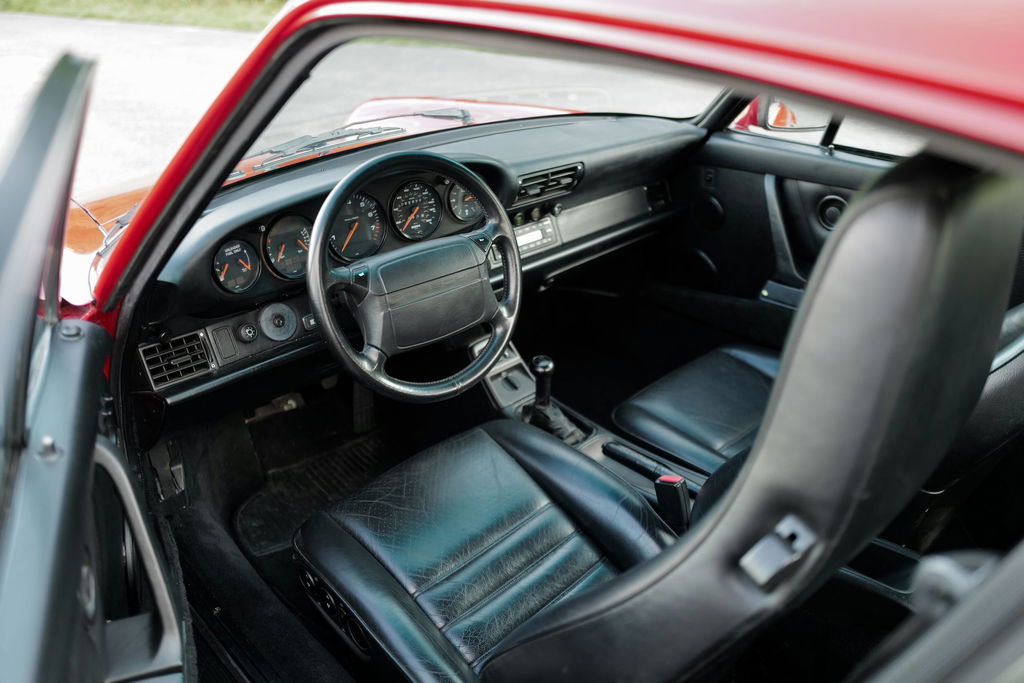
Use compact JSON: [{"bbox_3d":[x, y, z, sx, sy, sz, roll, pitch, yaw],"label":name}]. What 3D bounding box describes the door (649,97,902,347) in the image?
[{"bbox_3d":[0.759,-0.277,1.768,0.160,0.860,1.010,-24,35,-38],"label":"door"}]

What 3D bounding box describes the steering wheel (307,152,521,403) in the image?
[{"bbox_3d":[-0.153,-0.100,1.254,0.385,0.385,0.100,-24,17,-38],"label":"steering wheel"}]

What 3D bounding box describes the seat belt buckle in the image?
[{"bbox_3d":[0.264,0.270,1.288,0.044,0.100,0.024,4,24,44],"label":"seat belt buckle"}]

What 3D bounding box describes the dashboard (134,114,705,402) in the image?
[{"bbox_3d":[-0.123,-0.275,1.586,1.335,0.295,0.345,-24,35,-38],"label":"dashboard"}]

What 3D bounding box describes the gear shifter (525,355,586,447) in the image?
[{"bbox_3d":[0.095,0.108,1.544,0.080,0.140,0.140,-24,35,-38],"label":"gear shifter"}]

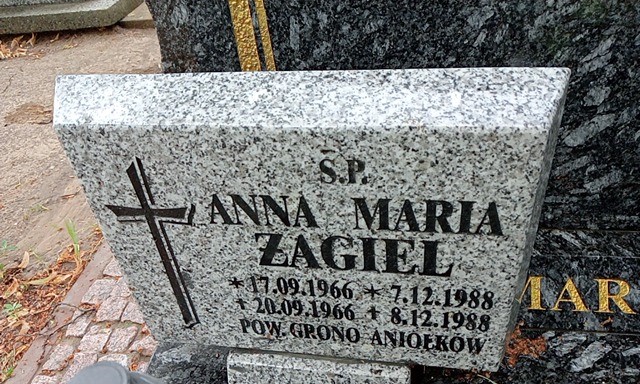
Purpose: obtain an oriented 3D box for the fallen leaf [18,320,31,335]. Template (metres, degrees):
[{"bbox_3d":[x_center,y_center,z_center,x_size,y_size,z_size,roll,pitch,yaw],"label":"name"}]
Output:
[{"bbox_3d":[-0.751,0.347,1.314,0.019,0.011,0.033,-1,36,7],"label":"fallen leaf"}]

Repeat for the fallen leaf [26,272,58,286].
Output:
[{"bbox_3d":[-0.785,0.245,1.462,0.076,0.012,0.020,-19,37,-17],"label":"fallen leaf"}]

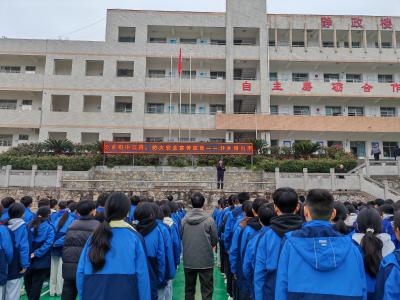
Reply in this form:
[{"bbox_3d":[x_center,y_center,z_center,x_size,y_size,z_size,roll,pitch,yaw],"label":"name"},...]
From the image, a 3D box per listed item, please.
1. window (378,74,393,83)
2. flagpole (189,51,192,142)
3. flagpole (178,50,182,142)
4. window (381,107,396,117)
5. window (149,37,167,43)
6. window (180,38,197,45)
[{"bbox_3d":[19.071,-6.930,31.941,1.512,1.500,0.120,1,-9,-1],"label":"window"},{"bbox_3d":[-0.821,-4.203,26.124,0.120,9.000,0.120,1,-8,0],"label":"flagpole"},{"bbox_3d":[-1.692,-4.143,26.069,0.120,9.000,0.120,1,-8,0],"label":"flagpole"},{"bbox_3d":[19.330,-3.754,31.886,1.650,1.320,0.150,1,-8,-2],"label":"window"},{"bbox_3d":[-4.315,-10.746,31.977,1.763,1.450,0.120,1,-9,-1],"label":"window"},{"bbox_3d":[-1.166,-10.665,32.039,1.657,1.450,0.120,1,-9,-1],"label":"window"}]

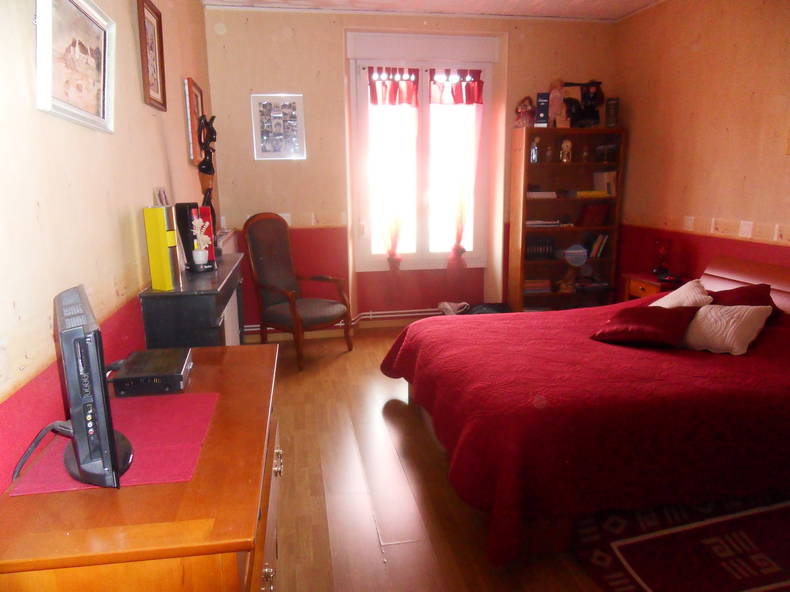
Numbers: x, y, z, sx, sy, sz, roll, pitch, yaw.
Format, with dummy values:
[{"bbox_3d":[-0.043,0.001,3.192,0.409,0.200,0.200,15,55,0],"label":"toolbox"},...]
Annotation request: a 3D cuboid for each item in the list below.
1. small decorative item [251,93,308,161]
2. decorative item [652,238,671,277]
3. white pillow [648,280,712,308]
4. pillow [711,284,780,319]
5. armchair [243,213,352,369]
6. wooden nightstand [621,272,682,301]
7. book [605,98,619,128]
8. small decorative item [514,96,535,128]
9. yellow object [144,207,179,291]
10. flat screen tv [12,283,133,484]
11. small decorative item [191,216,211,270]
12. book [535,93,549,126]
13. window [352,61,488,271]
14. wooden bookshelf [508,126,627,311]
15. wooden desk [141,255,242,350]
[{"bbox_3d":[-0.928,-1.355,4.396,0.405,0.505,0.025,-3,12,-10],"label":"small decorative item"},{"bbox_3d":[1.863,-0.267,3.840,0.114,0.269,0.103,10,17,41],"label":"decorative item"},{"bbox_3d":[1.742,0.047,3.353,0.380,0.130,0.380,-37,10,27],"label":"white pillow"},{"bbox_3d":[1.888,0.080,3.034,0.140,0.370,0.410,39,2,-15],"label":"pillow"},{"bbox_3d":[-0.764,-0.085,4.291,0.730,1.110,0.620,9,15,40],"label":"armchair"},{"bbox_3d":[1.903,0.186,3.931,0.373,0.655,0.425,-3,13,-10],"label":"wooden nightstand"},{"bbox_3d":[1.829,-1.540,4.658,0.102,0.253,0.086,0,12,3],"label":"book"},{"bbox_3d":[1.053,-1.498,4.514,0.143,0.254,0.117,0,12,6],"label":"small decorative item"},{"bbox_3d":[-0.891,-0.181,2.096,0.086,0.312,0.091,-1,12,1],"label":"yellow object"},{"bbox_3d":[-0.654,0.184,1.164,0.131,0.337,0.487,-9,15,-31],"label":"flat screen tv"},{"bbox_3d":[-0.939,-0.273,2.635,0.100,0.250,0.100,-3,12,-10],"label":"small decorative item"},{"bbox_3d":[1.203,-1.520,4.539,0.092,0.281,0.086,0,12,6],"label":"book"},{"bbox_3d":[0.259,-1.121,4.857,1.230,1.790,0.150,-3,12,-10],"label":"window"},{"bbox_3d":[1.484,-0.556,4.853,0.890,1.760,0.300,-3,12,-10],"label":"wooden bookshelf"},{"bbox_3d":[-0.891,0.338,2.665,0.290,0.940,1.170,-3,12,-10],"label":"wooden desk"}]

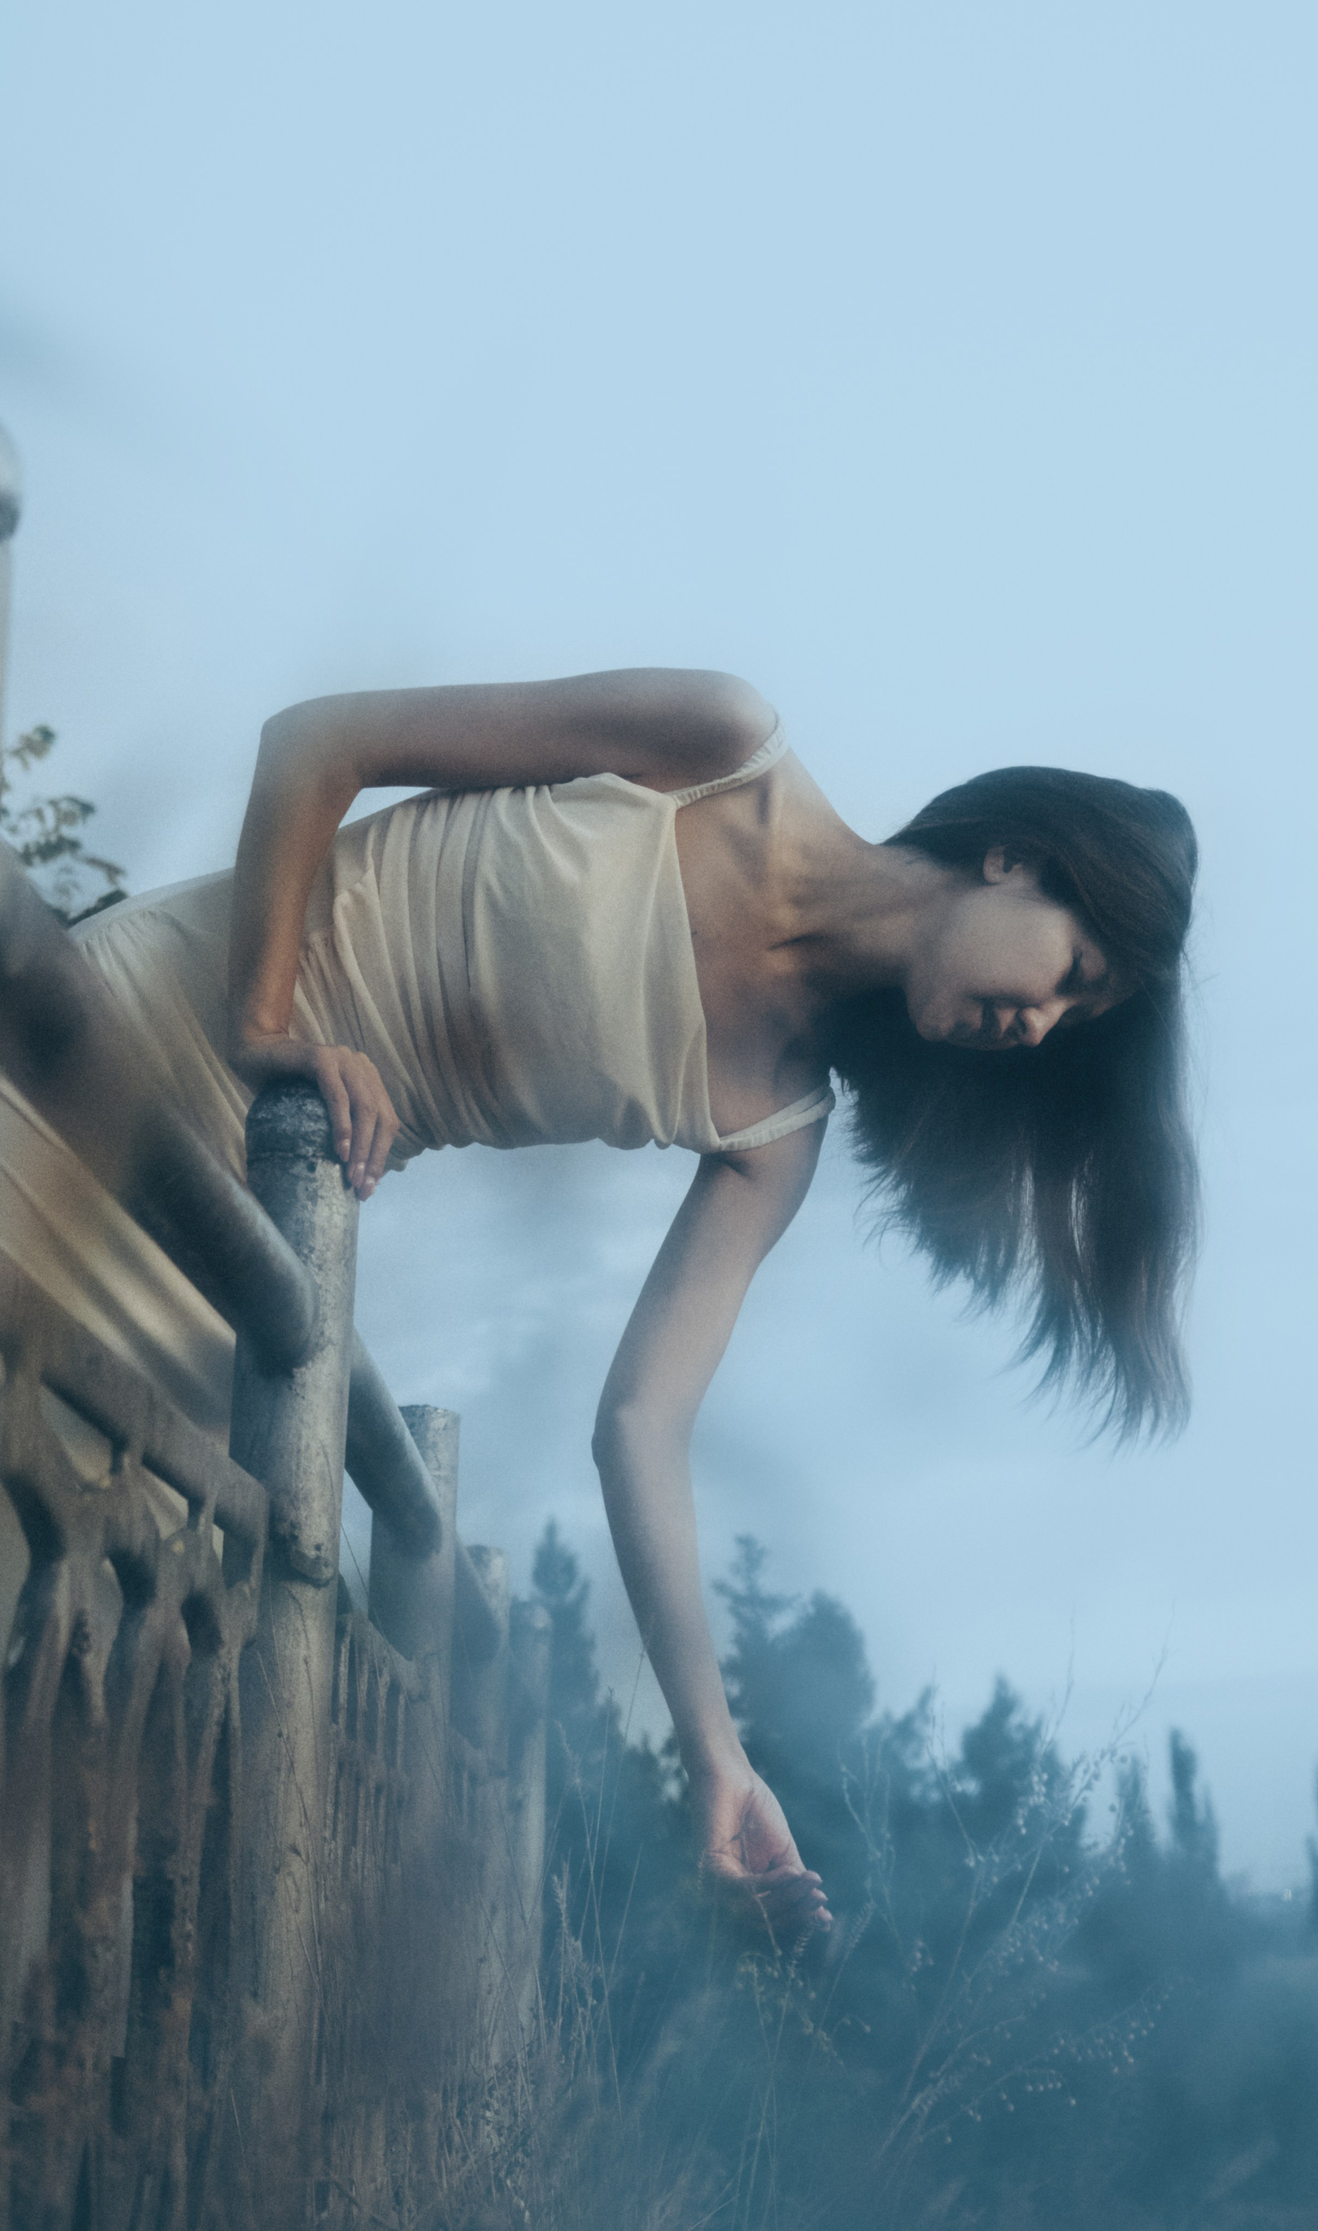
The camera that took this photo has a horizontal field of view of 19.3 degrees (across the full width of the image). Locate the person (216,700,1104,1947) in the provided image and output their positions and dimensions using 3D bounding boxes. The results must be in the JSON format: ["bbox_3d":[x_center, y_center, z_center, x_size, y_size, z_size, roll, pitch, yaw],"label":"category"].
[{"bbox_3d":[0.020,0.125,2.620,0.610,0.860,0.400,2,-14,-3],"label":"person"}]

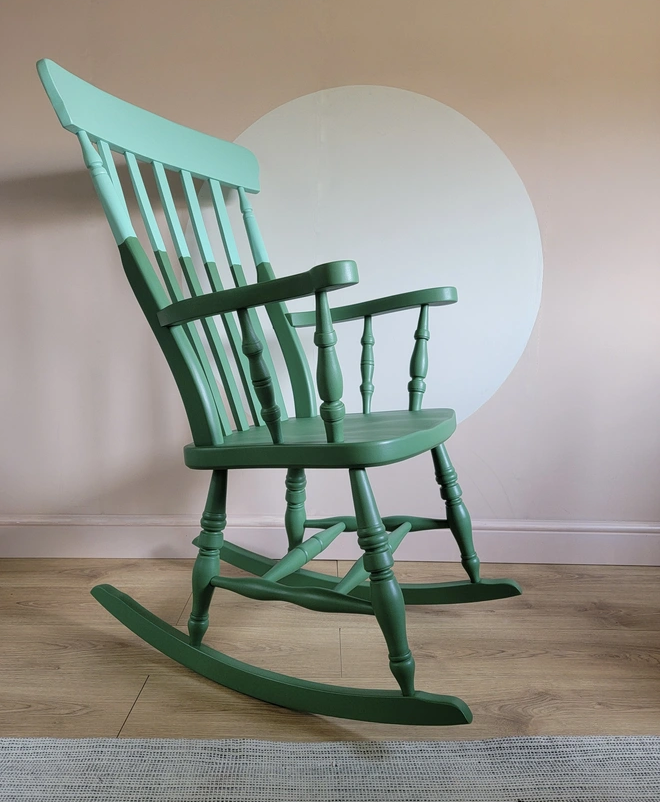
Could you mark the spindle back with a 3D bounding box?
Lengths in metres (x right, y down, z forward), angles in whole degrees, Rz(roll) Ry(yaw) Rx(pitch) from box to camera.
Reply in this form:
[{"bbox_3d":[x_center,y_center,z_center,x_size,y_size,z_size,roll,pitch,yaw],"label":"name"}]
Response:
[{"bbox_3d":[-0.251,-0.284,1.262,0.105,0.737,0.607,-22,-4,26],"label":"spindle back"}]

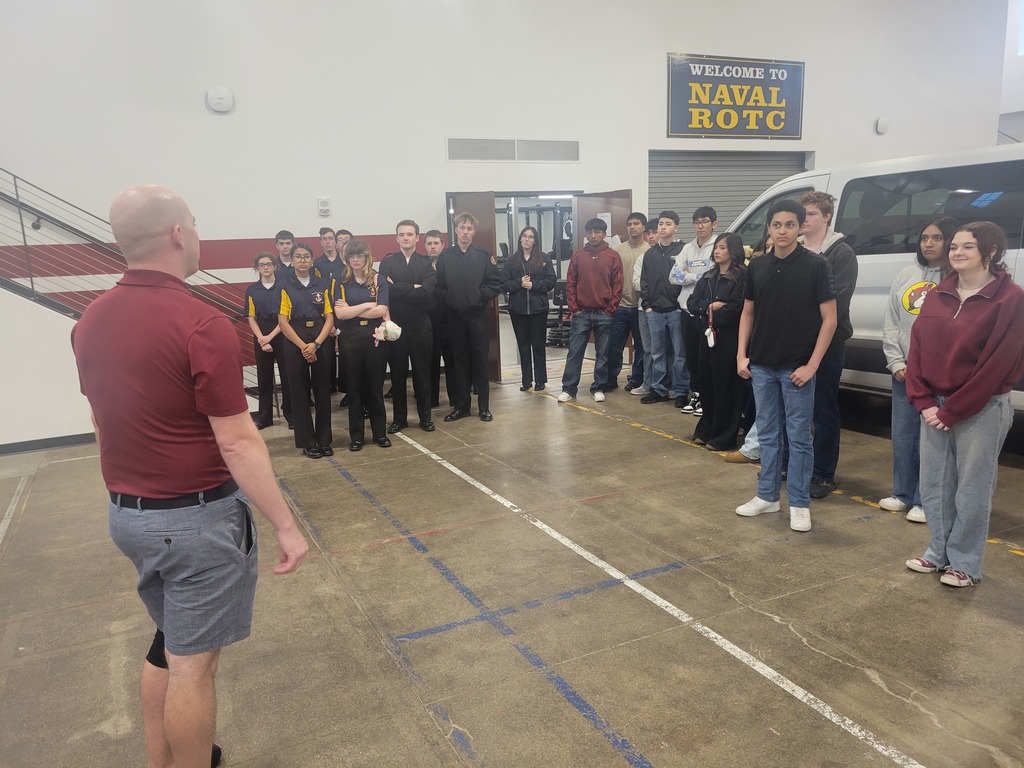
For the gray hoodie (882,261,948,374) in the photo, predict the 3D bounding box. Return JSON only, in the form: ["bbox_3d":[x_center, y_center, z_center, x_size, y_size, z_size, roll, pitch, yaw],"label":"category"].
[{"bbox_3d":[2.341,-0.383,4.321,0.460,0.633,0.320,8,15,44],"label":"gray hoodie"}]

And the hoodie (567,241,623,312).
[{"bbox_3d":[0.829,-1.060,7.720,0.547,0.690,0.320,-1,11,8],"label":"hoodie"}]

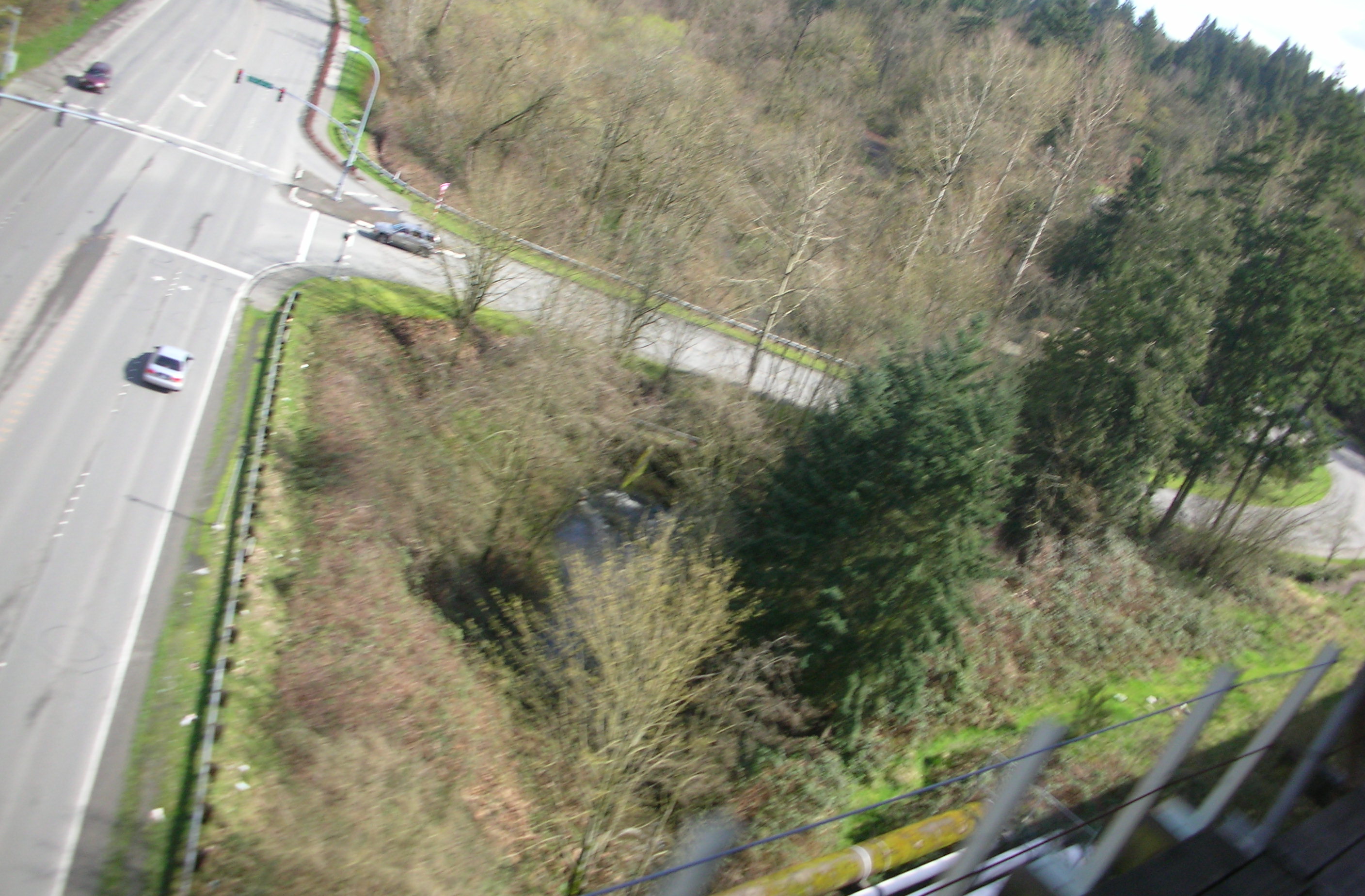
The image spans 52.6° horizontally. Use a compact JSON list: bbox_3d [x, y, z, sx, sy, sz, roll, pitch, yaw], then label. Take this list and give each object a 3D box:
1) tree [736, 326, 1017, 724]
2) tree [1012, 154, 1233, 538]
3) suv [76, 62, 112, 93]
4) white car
[{"bbox_3d":[9.468,3.694,66.780,10.500,21.000,10.500,26,19,9],"label":"tree"},{"bbox_3d":[31.632,-6.538,100.060,12.000,27.000,12.000,28,20,15],"label":"tree"},{"bbox_3d":[-46.290,-29.563,109.686,1.830,1.640,4.600,15,21,-22],"label":"suv"},{"bbox_3d":[-24.952,-4.394,67.513,1.760,1.420,4.600,16,20,-19],"label":"white car"}]

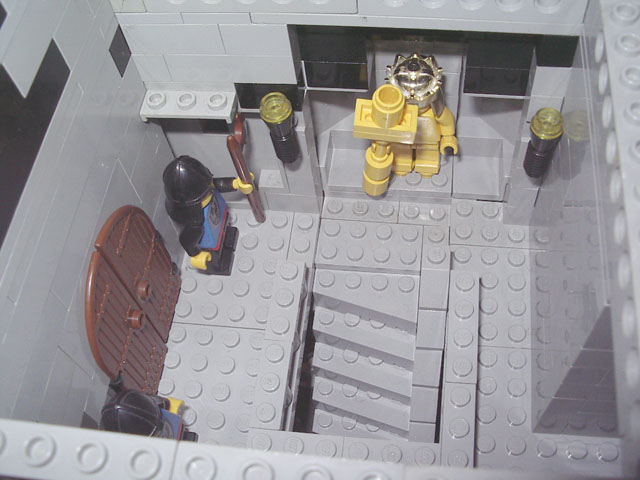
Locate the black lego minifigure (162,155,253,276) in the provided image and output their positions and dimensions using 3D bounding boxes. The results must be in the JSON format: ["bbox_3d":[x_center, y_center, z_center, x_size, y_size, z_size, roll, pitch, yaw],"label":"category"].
[{"bbox_3d":[-0.029,-0.006,0.197,0.022,0.041,0.024,3,60,8],"label":"black lego minifigure"}]

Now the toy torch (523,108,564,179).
[{"bbox_3d":[0.053,-0.023,0.169,0.008,0.021,0.008,3,60,8],"label":"toy torch"}]

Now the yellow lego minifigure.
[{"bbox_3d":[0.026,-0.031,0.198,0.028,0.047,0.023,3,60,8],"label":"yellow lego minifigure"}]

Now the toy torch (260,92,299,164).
[{"bbox_3d":[-0.010,-0.028,0.177,0.008,0.021,0.008,3,60,8],"label":"toy torch"}]

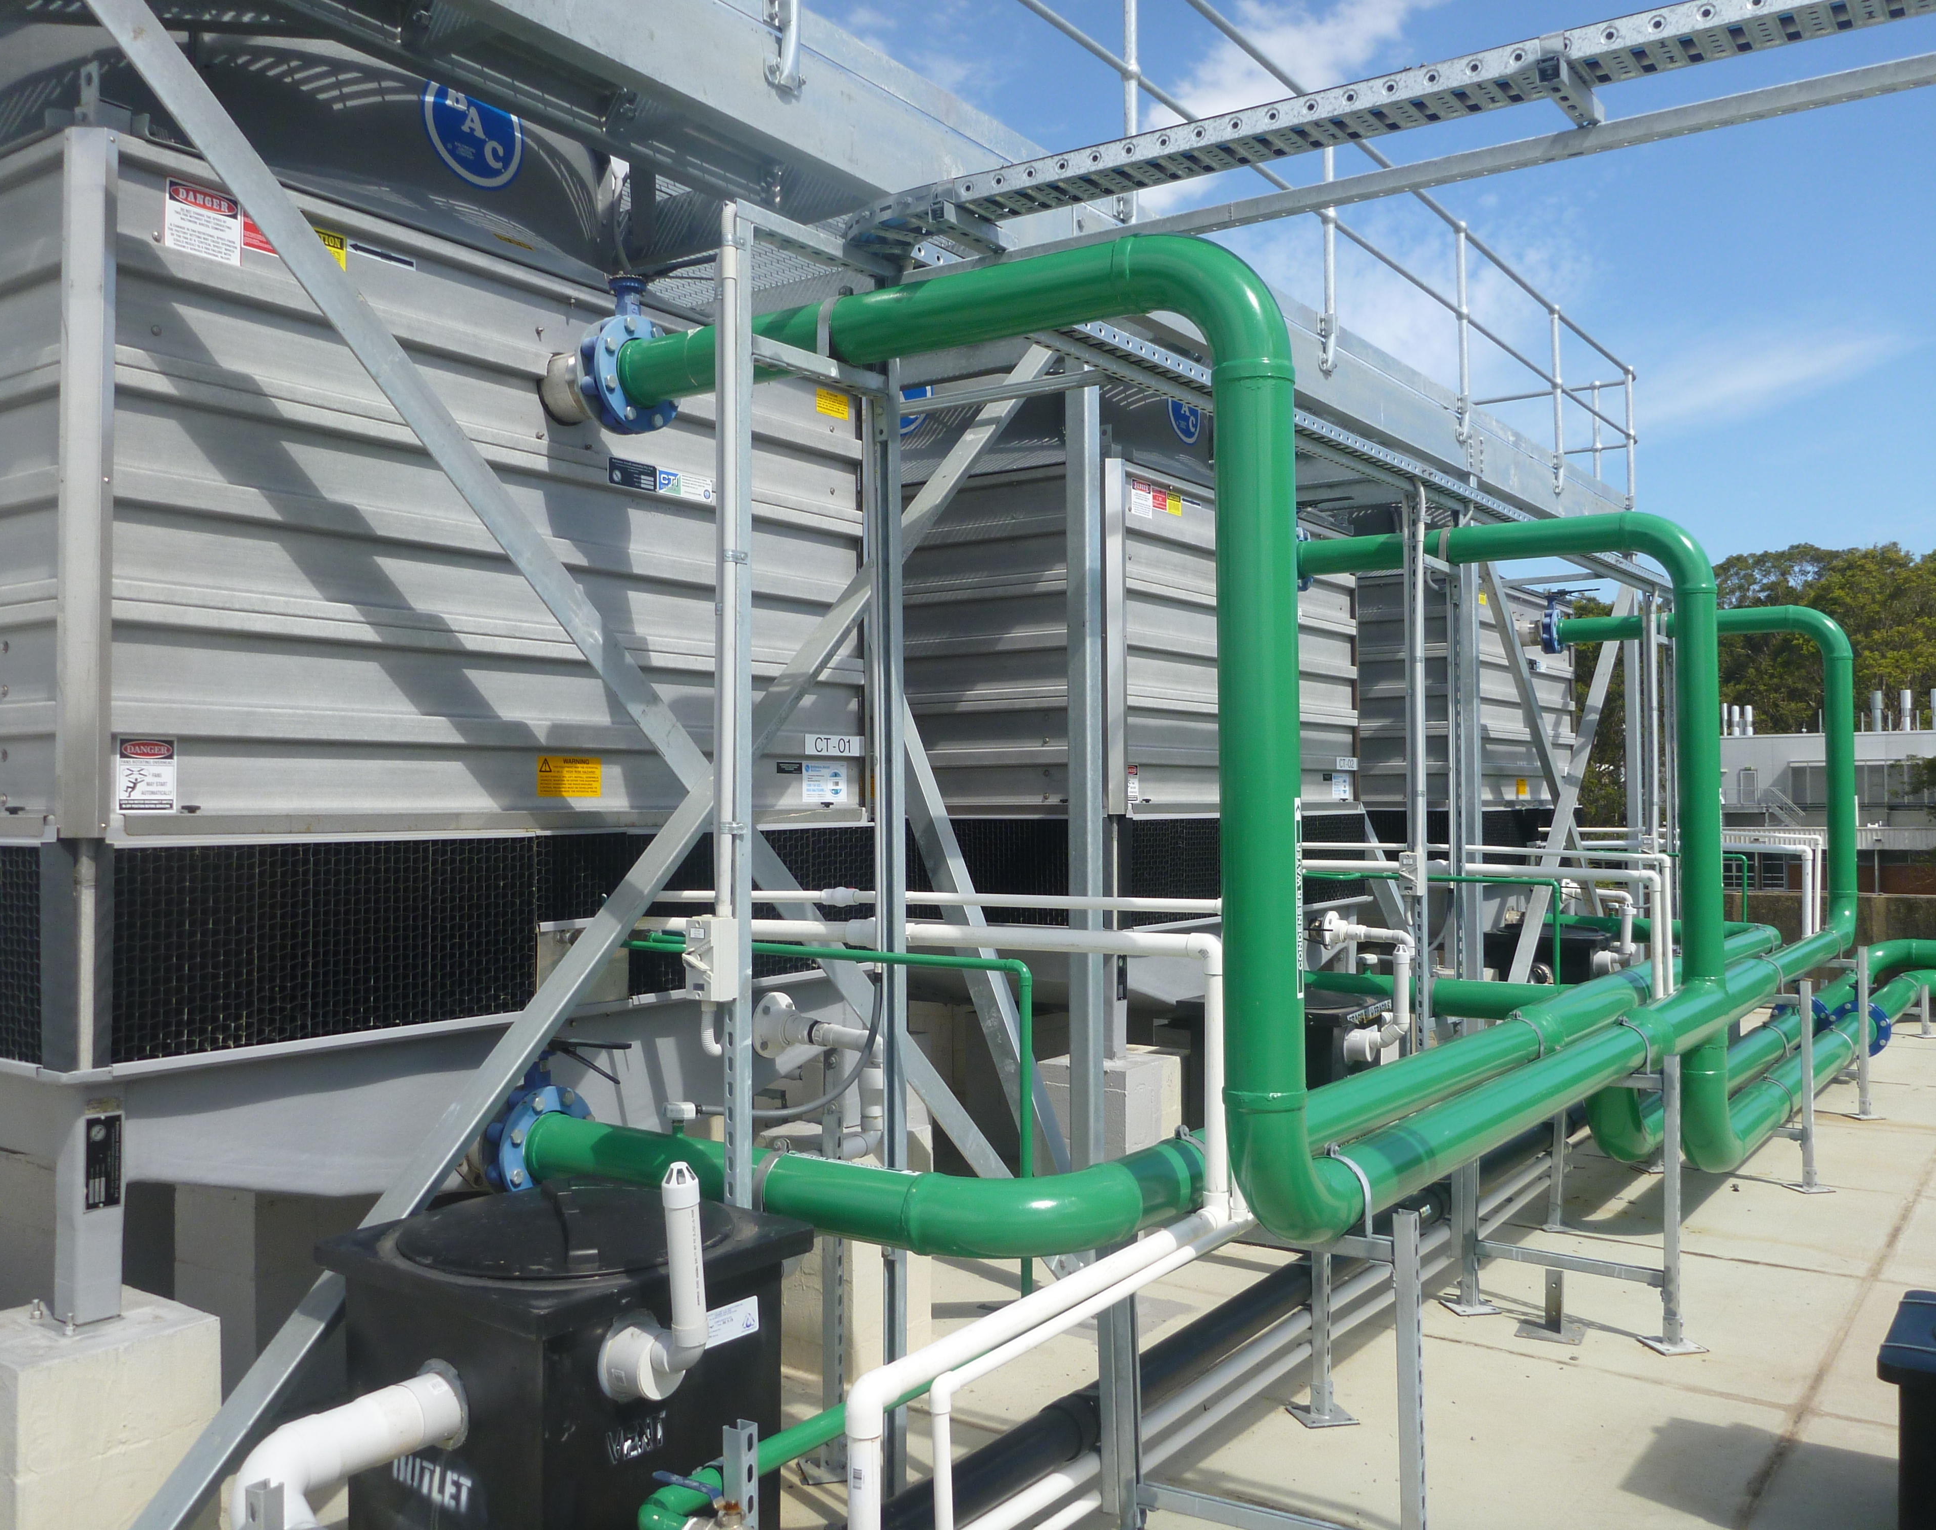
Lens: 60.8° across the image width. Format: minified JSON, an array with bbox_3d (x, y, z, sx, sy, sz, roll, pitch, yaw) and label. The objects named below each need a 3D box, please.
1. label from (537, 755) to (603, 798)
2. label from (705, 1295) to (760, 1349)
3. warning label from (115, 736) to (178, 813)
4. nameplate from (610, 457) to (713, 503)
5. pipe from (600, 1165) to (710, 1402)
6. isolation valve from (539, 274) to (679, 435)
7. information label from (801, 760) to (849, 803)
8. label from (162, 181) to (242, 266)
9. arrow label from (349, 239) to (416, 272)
[{"bbox_3d":[-1.036,0.033,4.305,0.005,0.103,0.213,-1,-1,35],"label":"label"},{"bbox_3d":[-0.424,0.991,2.928,0.005,0.063,0.140,-1,-1,39],"label":"label"},{"bbox_3d":[-1.683,0.023,3.387,0.005,0.154,0.122,-1,-1,35],"label":"warning label"},{"bbox_3d":[-0.845,-0.784,4.568,0.005,0.066,0.390,-1,-1,35],"label":"nameplate"},{"bbox_3d":[-0.496,0.837,2.690,0.190,0.400,0.125,-1,-1,39],"label":"pipe"},{"bbox_3d":[-0.941,-1.046,4.217,0.289,0.423,0.280,-1,-1,35],"label":"isolation valve"},{"bbox_3d":[-0.443,0.054,5.148,0.005,0.125,0.215,-1,-1,35],"label":"information label"},{"bbox_3d":[-1.622,-1.151,3.503,0.005,0.142,0.166,-1,-1,35],"label":"label"},{"bbox_3d":[-1.370,-1.188,3.862,0.005,0.023,0.183,-1,-1,35],"label":"arrow label"}]

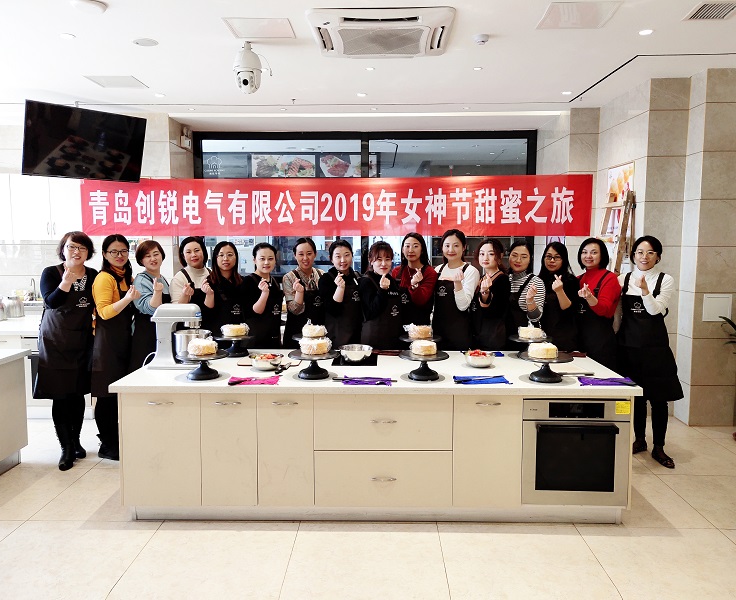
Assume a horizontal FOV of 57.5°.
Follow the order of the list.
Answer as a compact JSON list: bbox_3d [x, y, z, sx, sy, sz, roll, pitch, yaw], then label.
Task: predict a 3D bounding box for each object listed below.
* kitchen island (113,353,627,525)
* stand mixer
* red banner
[{"bbox_3d":[0.048,0.837,4.383,2.976,0.811,1.232,0,5,1],"label":"kitchen island"},{"bbox_3d":[-1.214,0.230,4.369,0.371,0.406,0.262,0,5,1],"label":"stand mixer"},{"bbox_3d":[-0.466,-1.059,7.595,5.835,0.663,0.020,0,5,6],"label":"red banner"}]

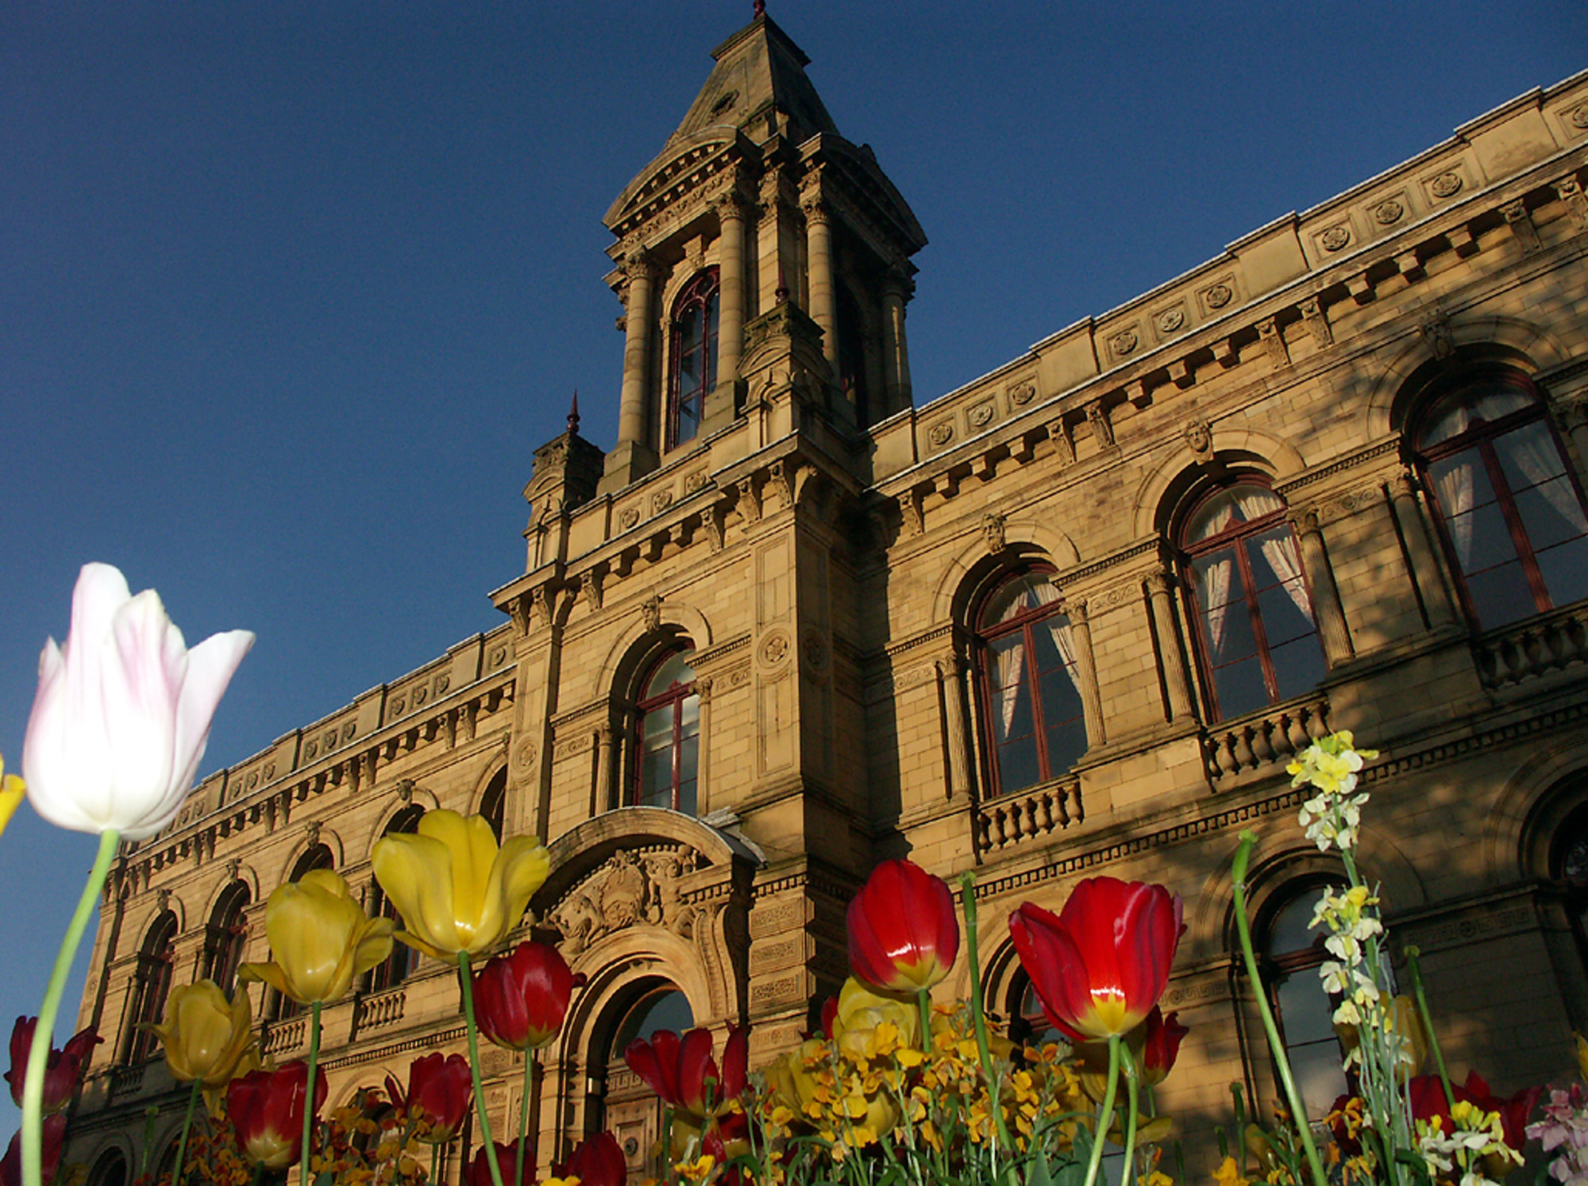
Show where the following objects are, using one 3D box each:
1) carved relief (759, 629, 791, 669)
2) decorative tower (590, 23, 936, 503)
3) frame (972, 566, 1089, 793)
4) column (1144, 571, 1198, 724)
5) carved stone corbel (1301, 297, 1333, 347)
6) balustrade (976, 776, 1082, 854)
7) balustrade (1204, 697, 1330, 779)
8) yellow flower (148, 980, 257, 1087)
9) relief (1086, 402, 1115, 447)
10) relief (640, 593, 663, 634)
[{"bbox_3d":[-0.249,0.723,16.709,0.546,0.546,0.104,-24,-38,33],"label":"carved relief"},{"bbox_3d":[-0.561,-6.545,25.658,5.590,13.390,5.590,-24,-38,33],"label":"decorative tower"},{"bbox_3d":[3.366,1.182,18.128,1.500,3.250,0.200,-24,-37,33],"label":"frame"},{"bbox_3d":[4.815,0.638,16.453,0.300,2.060,0.300,-24,-37,33],"label":"column"},{"bbox_3d":[6.208,-3.190,15.227,0.234,0.559,0.338,-24,-38,33],"label":"carved stone corbel"},{"bbox_3d":[3.047,2.918,16.757,1.480,0.660,0.200,-24,-37,33],"label":"balustrade"},{"bbox_3d":[5.518,1.721,15.064,1.480,0.660,0.200,-24,-37,33],"label":"balustrade"},{"bbox_3d":[-0.428,0.317,0.930,0.068,0.066,0.068,11,-33,-21],"label":"yellow flower"},{"bbox_3d":[4.010,-2.191,16.769,0.234,0.559,0.338,-24,-38,33],"label":"relief"},{"bbox_3d":[-2.111,0.311,18.911,0.299,0.585,0.247,-24,-38,33],"label":"relief"}]

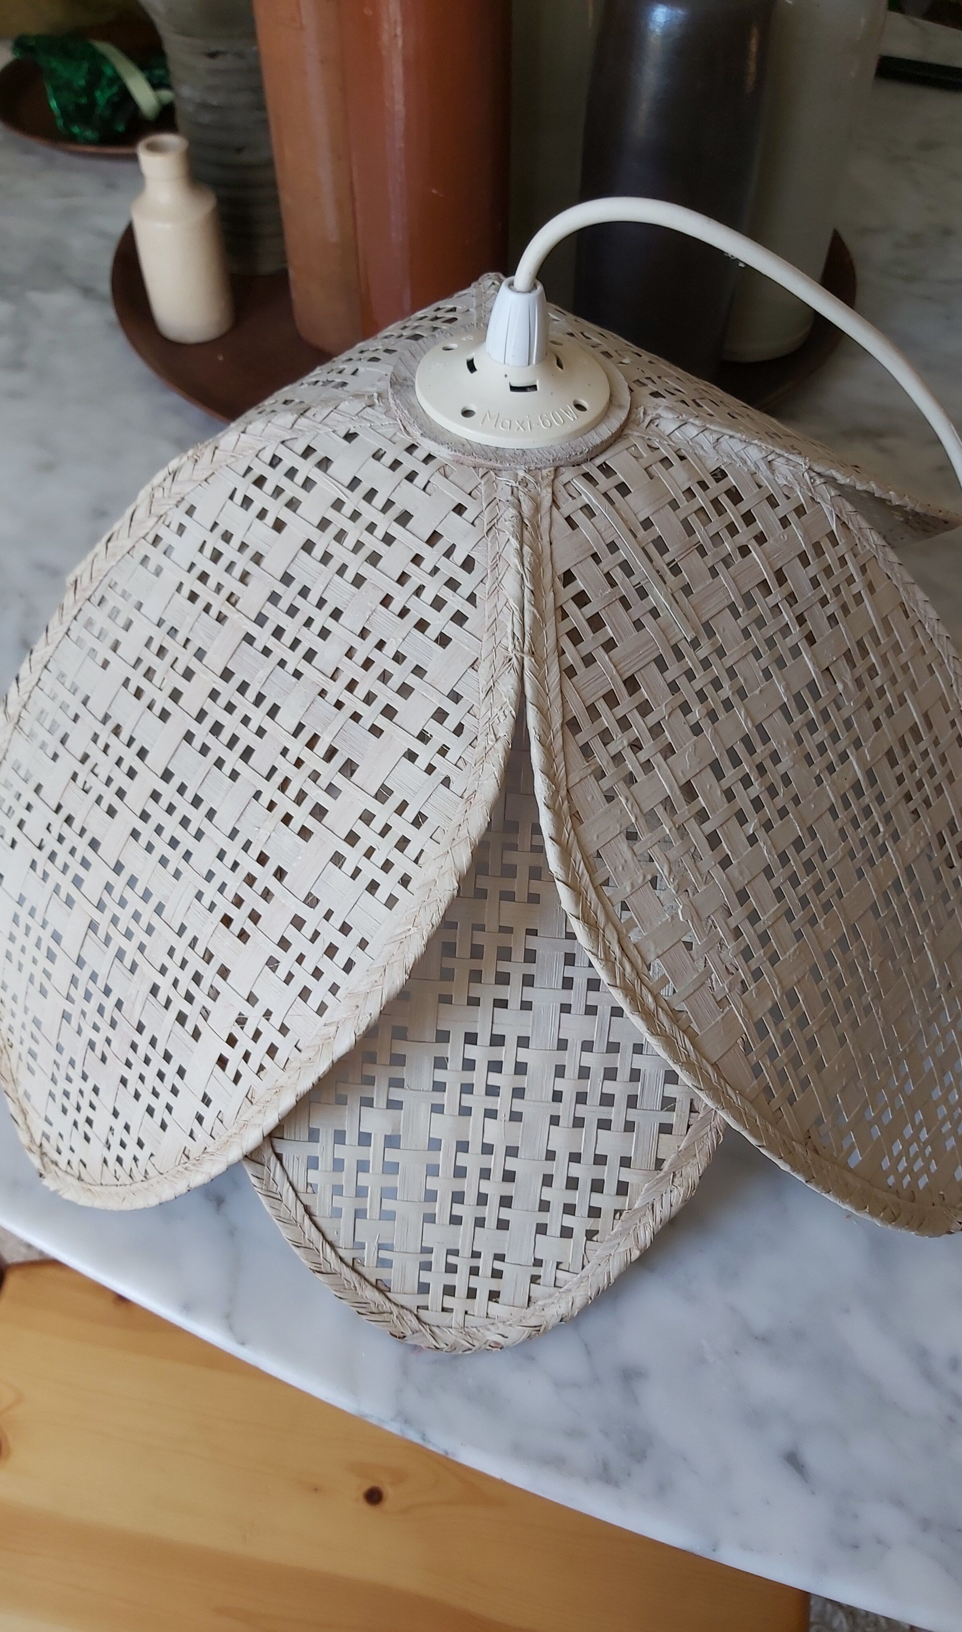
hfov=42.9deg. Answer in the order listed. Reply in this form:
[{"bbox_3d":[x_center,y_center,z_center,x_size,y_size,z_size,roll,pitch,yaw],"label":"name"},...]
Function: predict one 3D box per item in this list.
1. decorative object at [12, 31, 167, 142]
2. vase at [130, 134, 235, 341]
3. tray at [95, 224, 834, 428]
[{"bbox_3d":[-0.279,-0.524,0.887,0.135,0.050,0.100,0,51,0],"label":"decorative object"},{"bbox_3d":[-0.170,-0.325,0.691,0.047,0.101,0.047,0,51,0],"label":"vase"},{"bbox_3d":[-0.003,-0.347,0.773,0.456,0.020,0.456,0,51,0],"label":"tray"}]

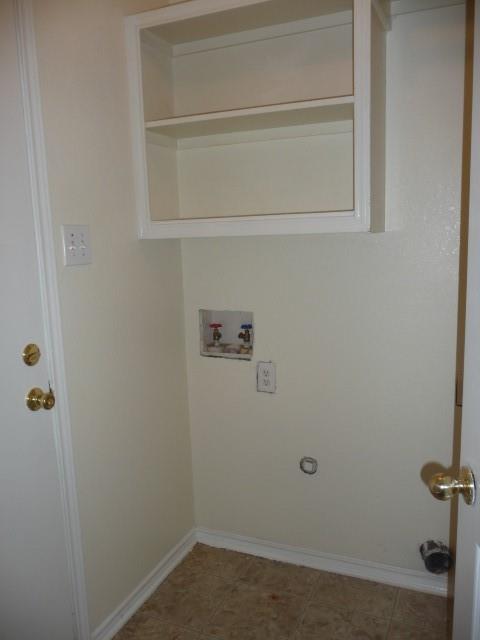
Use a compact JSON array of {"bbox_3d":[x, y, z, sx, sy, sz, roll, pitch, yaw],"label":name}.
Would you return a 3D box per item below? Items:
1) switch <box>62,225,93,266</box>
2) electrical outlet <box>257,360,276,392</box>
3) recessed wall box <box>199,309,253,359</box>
[{"bbox_3d":[-0.478,-0.222,1.532,0.014,0.117,0.119,2,9,23],"label":"switch"},{"bbox_3d":[0.105,0.229,2.047,0.074,0.121,0.010,2,9,23],"label":"electrical outlet"},{"bbox_3d":[-0.040,0.053,2.133,0.238,0.198,0.085,2,9,23],"label":"recessed wall box"}]

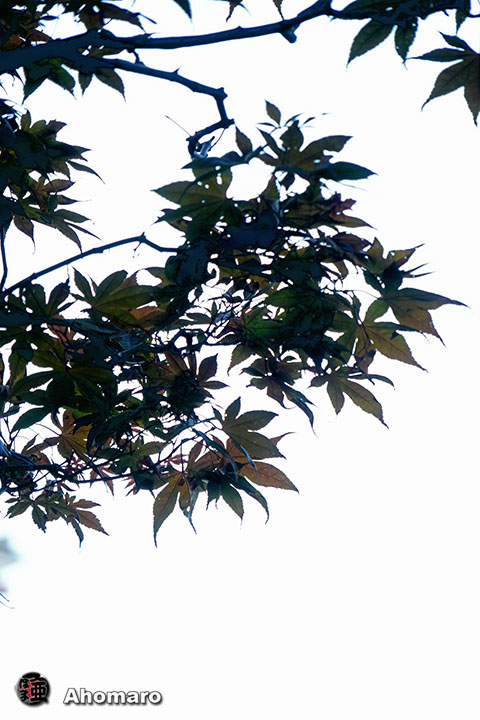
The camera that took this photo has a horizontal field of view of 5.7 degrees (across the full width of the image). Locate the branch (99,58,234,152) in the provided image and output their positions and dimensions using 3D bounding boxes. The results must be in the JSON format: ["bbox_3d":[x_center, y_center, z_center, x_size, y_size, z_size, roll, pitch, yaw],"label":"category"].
[{"bbox_3d":[-0.067,-0.233,4.400,0.125,0.085,0.055,0,-18,0],"label":"branch"}]

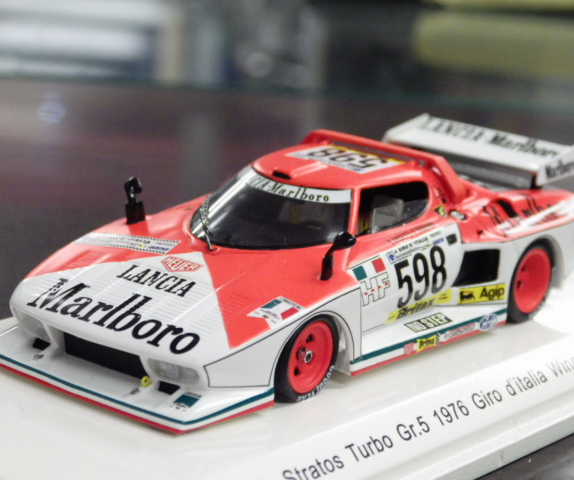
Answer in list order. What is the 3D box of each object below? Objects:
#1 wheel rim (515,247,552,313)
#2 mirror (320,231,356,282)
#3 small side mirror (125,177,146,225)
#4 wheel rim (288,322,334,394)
[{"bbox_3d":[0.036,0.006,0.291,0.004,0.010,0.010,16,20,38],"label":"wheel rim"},{"bbox_3d":[0.007,0.002,0.251,0.004,0.006,0.003,11,18,26],"label":"mirror"},{"bbox_3d":[-0.022,-0.006,0.274,0.003,0.006,0.004,-9,20,-37],"label":"small side mirror"},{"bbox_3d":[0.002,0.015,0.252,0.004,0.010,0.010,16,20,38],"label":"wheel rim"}]

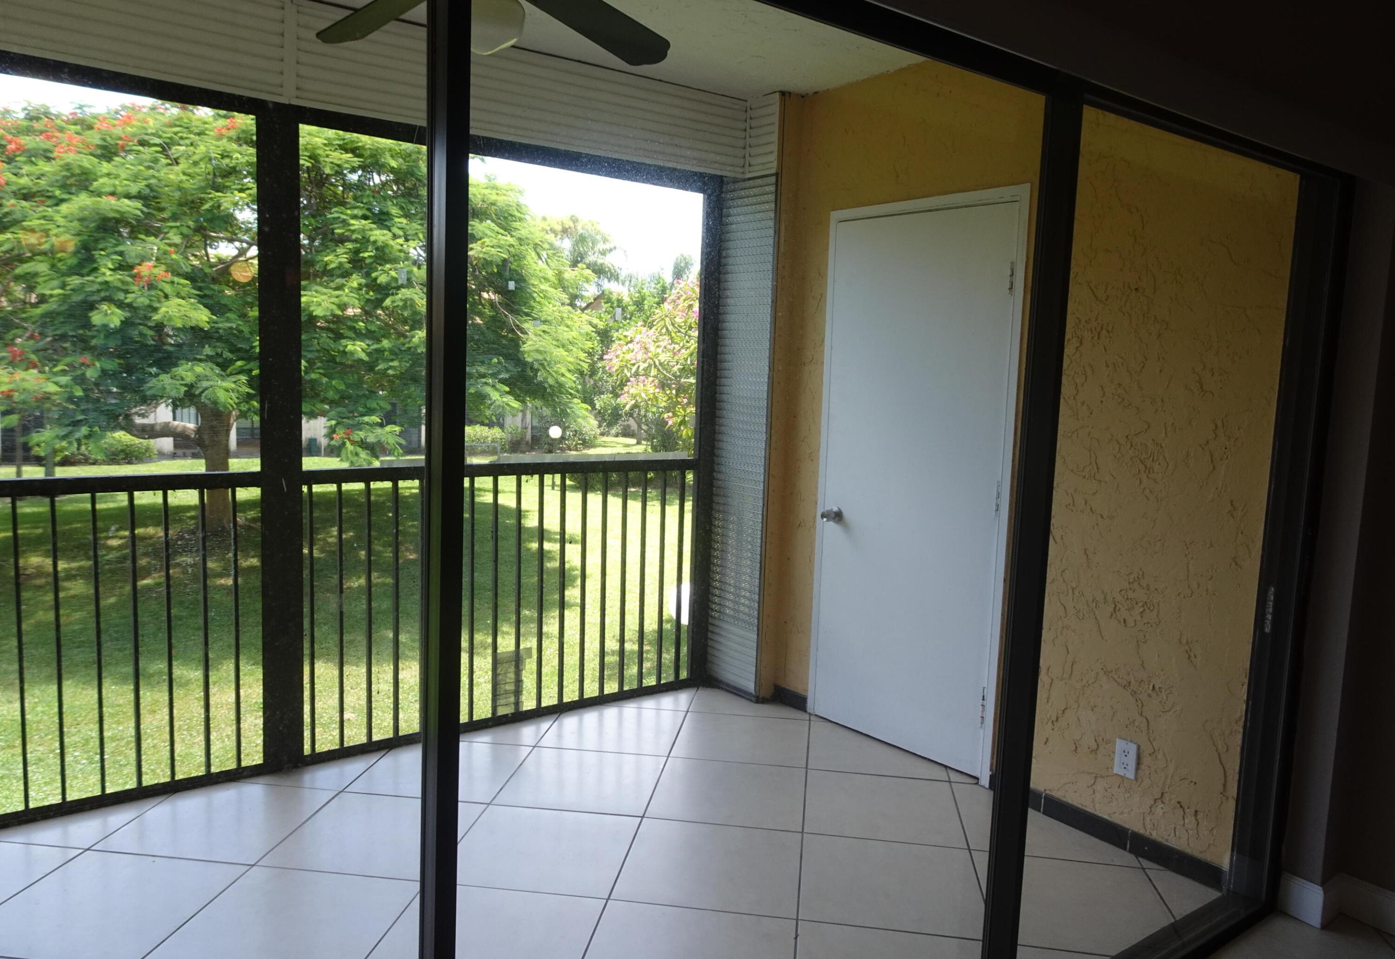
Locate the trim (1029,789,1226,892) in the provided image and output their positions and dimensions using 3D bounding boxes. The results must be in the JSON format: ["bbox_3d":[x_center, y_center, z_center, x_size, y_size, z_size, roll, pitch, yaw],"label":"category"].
[{"bbox_3d":[1.305,1.117,3.076,0.015,0.075,0.721,-4,9,-38],"label":"trim"}]

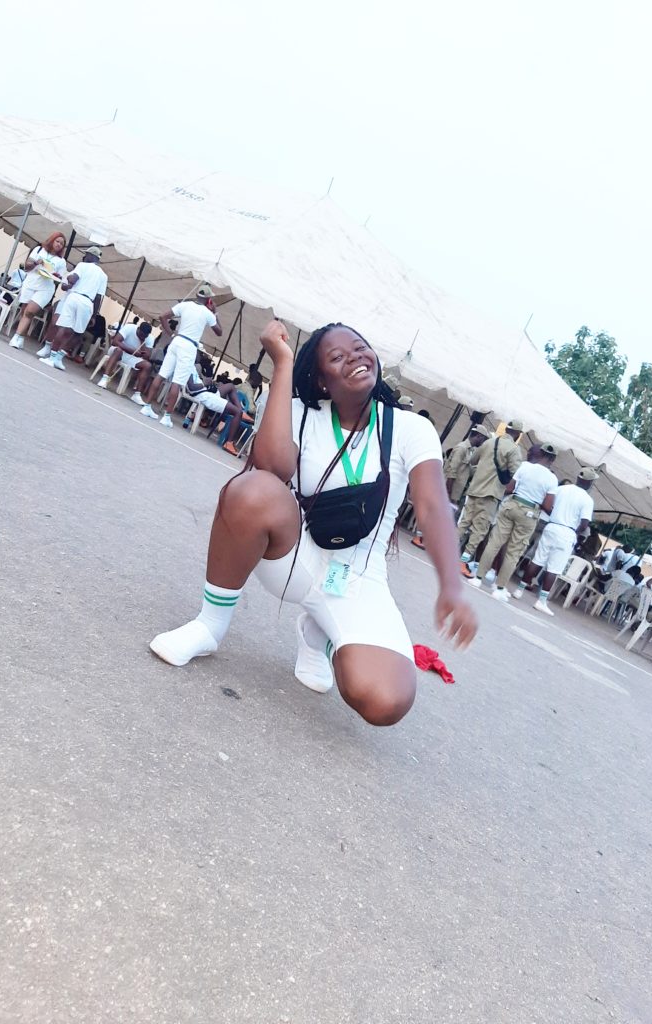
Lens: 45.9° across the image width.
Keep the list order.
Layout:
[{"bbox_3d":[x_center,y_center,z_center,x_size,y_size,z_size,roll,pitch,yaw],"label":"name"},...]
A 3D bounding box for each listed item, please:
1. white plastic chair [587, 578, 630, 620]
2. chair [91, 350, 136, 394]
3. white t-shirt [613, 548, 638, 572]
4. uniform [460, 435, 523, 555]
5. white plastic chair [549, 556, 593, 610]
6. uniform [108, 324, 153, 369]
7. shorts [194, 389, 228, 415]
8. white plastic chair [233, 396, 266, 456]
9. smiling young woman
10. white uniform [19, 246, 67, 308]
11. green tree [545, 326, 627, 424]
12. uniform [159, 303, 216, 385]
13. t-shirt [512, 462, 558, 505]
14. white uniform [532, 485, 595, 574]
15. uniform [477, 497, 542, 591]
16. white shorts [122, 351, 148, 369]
[{"bbox_3d":[4.700,1.325,12.635,0.500,0.820,0.480,22,6,-17],"label":"white plastic chair"},{"bbox_3d":[-3.138,-2.275,11.647,0.520,0.820,0.540,24,5,-10],"label":"chair"},{"bbox_3d":[4.890,0.916,12.609,0.320,0.550,0.460,24,6,-4],"label":"white t-shirt"},{"bbox_3d":[1.894,-0.200,8.800,0.580,1.400,0.420,28,7,32],"label":"uniform"},{"bbox_3d":[3.828,1.050,12.023,0.460,0.810,0.530,29,6,34],"label":"white plastic chair"},{"bbox_3d":[-2.927,-2.512,11.460,0.580,0.630,0.580,22,6,-28],"label":"uniform"},{"bbox_3d":[-1.614,-1.530,10.750,0.500,0.260,0.400,25,5,1],"label":"shorts"},{"bbox_3d":[-0.861,-1.086,10.175,0.500,0.820,0.480,20,8,-35],"label":"white plastic chair"},{"bbox_3d":[0.096,0.070,2.069,0.775,0.993,0.616,26,6,14],"label":"smiling young woman"},{"bbox_3d":[-3.963,-3.278,10.750,0.510,0.790,0.340,22,6,-33],"label":"white uniform"},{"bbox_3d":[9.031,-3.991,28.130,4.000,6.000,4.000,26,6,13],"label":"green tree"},{"bbox_3d":[-1.819,-2.200,10.100,0.600,1.030,0.380,25,6,6],"label":"uniform"},{"bbox_3d":[2.331,-0.308,8.600,0.520,0.600,0.320,27,7,28],"label":"t-shirt"},{"bbox_3d":[2.927,0.210,9.500,0.520,1.020,0.340,30,7,40],"label":"white uniform"},{"bbox_3d":[2.052,0.341,8.600,0.460,1.000,0.360,28,7,28],"label":"uniform"},{"bbox_3d":[-2.995,-2.289,11.461,0.500,0.230,0.500,22,6,-28],"label":"white shorts"}]

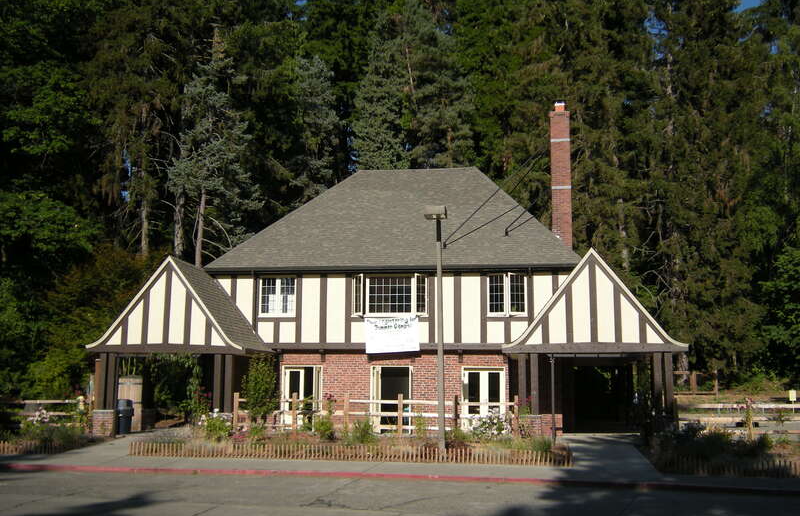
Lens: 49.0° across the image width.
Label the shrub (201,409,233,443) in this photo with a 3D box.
[{"bbox_3d":[-4.927,4.547,23.706,0.848,0.848,0.805,-1,-9,9],"label":"shrub"}]

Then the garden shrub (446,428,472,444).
[{"bbox_3d":[1.527,4.583,22.551,0.669,0.403,0.636,-1,-9,9],"label":"garden shrub"}]

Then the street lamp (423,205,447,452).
[{"bbox_3d":[0.841,1.640,20.726,0.560,5.904,0.520,-1,-9,9],"label":"street lamp"}]

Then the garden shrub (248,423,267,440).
[{"bbox_3d":[-3.950,4.808,24.339,0.518,0.490,0.492,-1,-9,9],"label":"garden shrub"}]

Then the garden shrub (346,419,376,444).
[{"bbox_3d":[-1.008,4.537,22.968,0.800,0.668,0.760,-1,-9,9],"label":"garden shrub"}]

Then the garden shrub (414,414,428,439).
[{"bbox_3d":[0.598,4.691,24.453,0.393,0.657,0.374,-1,-9,9],"label":"garden shrub"}]

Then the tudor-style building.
[{"bbox_3d":[0.025,0.390,29.737,16.950,10.810,10.454,-1,-9,9],"label":"tudor-style building"}]

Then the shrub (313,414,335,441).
[{"bbox_3d":[-2.069,4.643,24.060,0.562,0.700,0.534,-1,-9,9],"label":"shrub"}]

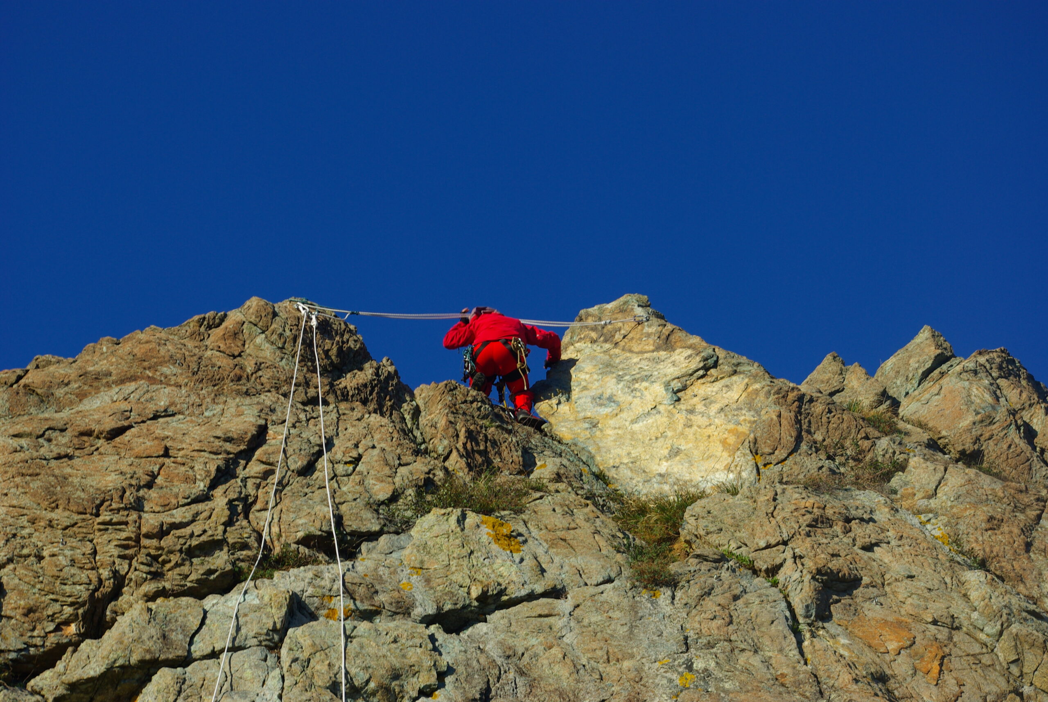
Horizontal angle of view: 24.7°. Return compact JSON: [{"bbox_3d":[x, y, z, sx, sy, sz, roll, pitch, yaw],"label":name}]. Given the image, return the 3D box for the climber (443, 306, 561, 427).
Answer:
[{"bbox_3d":[-0.179,0.091,19.000,0.940,1.330,0.880,4,-30,-7],"label":"climber"}]

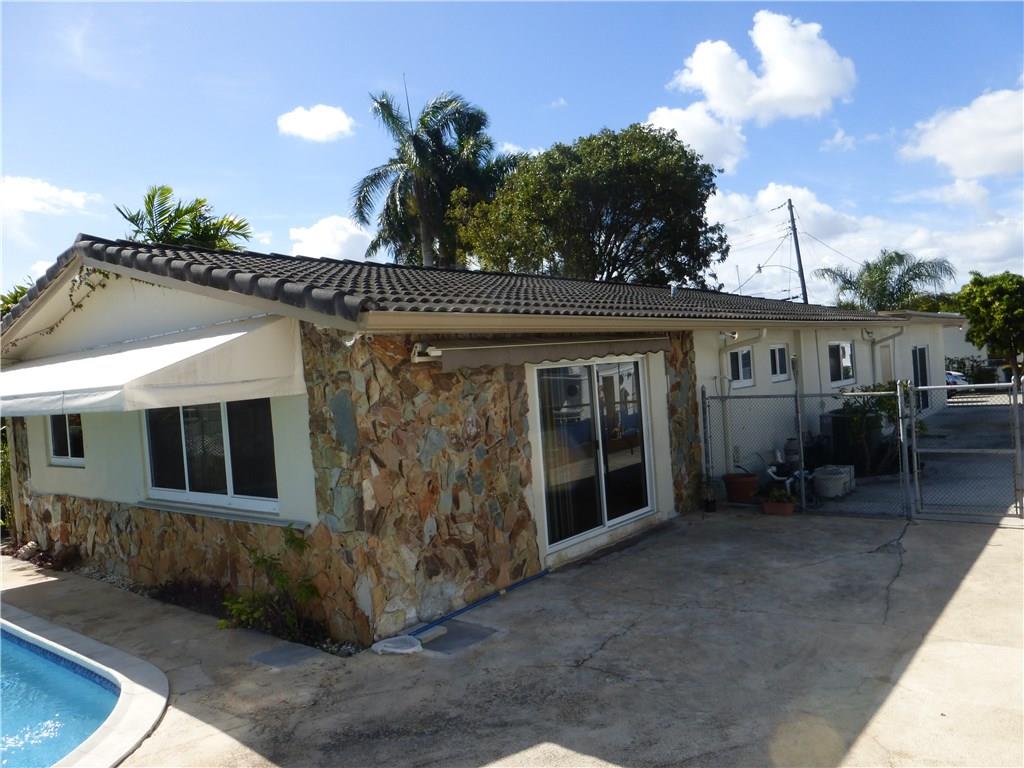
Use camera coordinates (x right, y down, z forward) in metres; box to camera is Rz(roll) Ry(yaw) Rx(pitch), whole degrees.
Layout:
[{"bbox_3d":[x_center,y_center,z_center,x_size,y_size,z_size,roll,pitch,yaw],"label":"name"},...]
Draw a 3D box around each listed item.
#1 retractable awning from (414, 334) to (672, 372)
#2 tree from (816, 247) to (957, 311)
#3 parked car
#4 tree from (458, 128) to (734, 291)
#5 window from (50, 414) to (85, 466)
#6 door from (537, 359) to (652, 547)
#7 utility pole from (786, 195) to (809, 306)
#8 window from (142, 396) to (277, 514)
[{"bbox_3d":[0.613,-0.391,8.232,0.280,0.270,4.340,-4,1,41],"label":"retractable awning"},{"bbox_3d":[17.390,-2.858,34.026,6.200,6.580,5.900,-4,1,27],"label":"tree"},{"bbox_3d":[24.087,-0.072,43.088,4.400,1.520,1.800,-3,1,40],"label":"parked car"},{"bbox_3d":[3.816,-4.796,32.050,11.300,12.650,10.500,-5,0,7],"label":"tree"},{"bbox_3d":[-6.551,0.755,10.827,1.340,0.900,0.120,-4,1,41],"label":"window"},{"bbox_3d":[1.075,0.753,8.938,0.130,2.070,2.370,-4,1,41],"label":"door"},{"bbox_3d":[17.815,-5.489,45.035,0.300,11.630,0.300,-9,0,41],"label":"utility pole"},{"bbox_3d":[-3.401,0.709,8.138,2.860,1.270,0.120,-4,1,41],"label":"window"}]

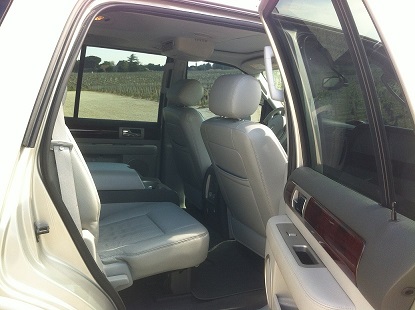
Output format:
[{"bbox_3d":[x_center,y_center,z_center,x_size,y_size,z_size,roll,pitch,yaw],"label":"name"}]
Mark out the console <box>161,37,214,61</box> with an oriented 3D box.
[{"bbox_3d":[-0.160,-0.624,2.428,0.300,0.110,0.260,1,11,-30],"label":"console"}]

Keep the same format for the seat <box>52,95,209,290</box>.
[{"bbox_3d":[-0.452,0.165,1.996,0.840,1.040,0.560,1,11,-30],"label":"seat"}]

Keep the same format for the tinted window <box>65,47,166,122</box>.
[{"bbox_3d":[-0.695,-0.510,3.079,0.820,0.500,0.040,1,25,-30],"label":"tinted window"}]

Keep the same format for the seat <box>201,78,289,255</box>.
[{"bbox_3d":[0.404,0.134,2.476,0.830,1.100,0.550,1,11,-30],"label":"seat"}]

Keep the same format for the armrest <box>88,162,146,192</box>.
[{"bbox_3d":[-0.591,0.118,2.382,0.400,0.100,0.280,1,11,-30],"label":"armrest"}]

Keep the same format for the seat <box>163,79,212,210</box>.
[{"bbox_3d":[0.072,-0.008,3.199,0.830,1.070,0.550,1,11,-30],"label":"seat"}]

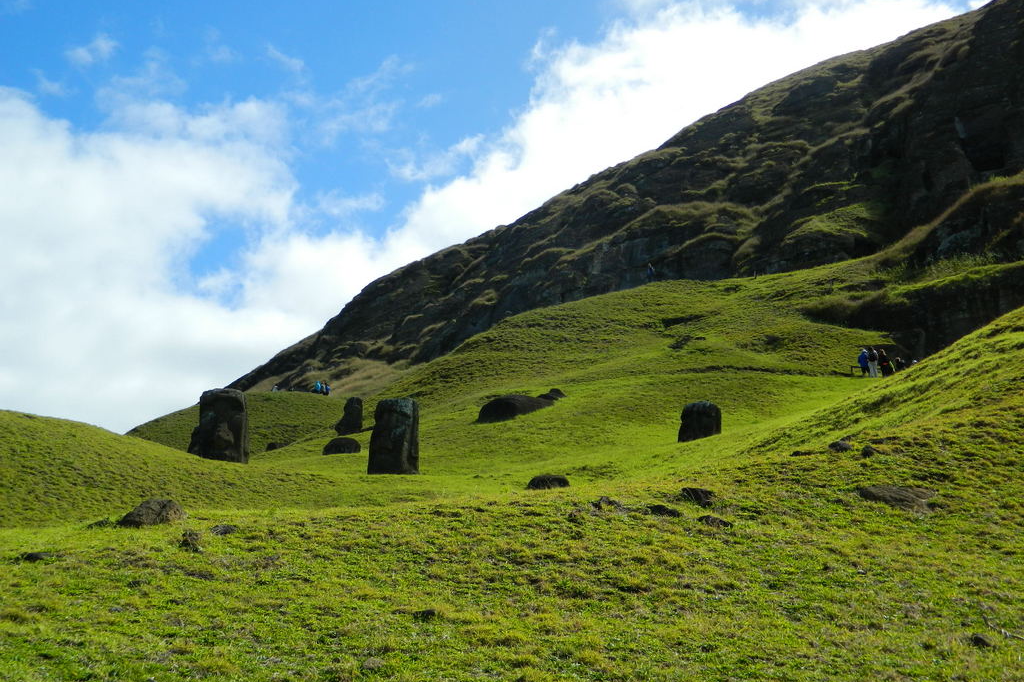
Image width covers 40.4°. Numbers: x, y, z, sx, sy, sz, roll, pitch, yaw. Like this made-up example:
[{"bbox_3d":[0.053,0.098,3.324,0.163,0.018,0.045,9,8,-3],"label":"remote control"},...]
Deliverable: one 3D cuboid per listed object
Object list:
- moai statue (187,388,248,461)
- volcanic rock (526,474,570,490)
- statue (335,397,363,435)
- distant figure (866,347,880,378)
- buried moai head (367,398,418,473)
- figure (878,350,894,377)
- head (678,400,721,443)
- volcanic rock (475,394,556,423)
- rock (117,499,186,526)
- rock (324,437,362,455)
[{"bbox_3d":[-11.419,3.282,54.000,2.150,3.000,1.500,0,-2,-6],"label":"moai statue"},{"bbox_3d":[0.970,3.868,38.000,1.150,0.500,0.850,0,-2,0],"label":"volcanic rock"},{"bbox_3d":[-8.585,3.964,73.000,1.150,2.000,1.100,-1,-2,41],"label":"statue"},{"bbox_3d":[20.281,1.206,78.000,0.520,1.700,0.380,0,-2,18],"label":"distant figure"},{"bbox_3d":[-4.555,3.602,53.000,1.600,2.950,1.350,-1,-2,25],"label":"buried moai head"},{"bbox_3d":[21.011,1.290,78.000,0.580,1.650,0.420,-1,-2,24],"label":"figure"},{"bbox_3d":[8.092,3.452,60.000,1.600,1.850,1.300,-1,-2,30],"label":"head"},{"bbox_3d":[0.161,3.107,64.000,3.200,1.150,1.700,1,-2,-21],"label":"volcanic rock"},{"bbox_3d":[-5.172,2.481,20.000,0.920,0.370,0.700,0,-2,-11],"label":"rock"},{"bbox_3d":[-7.603,4.705,62.000,1.650,0.800,1.200,0,-2,-6],"label":"rock"}]

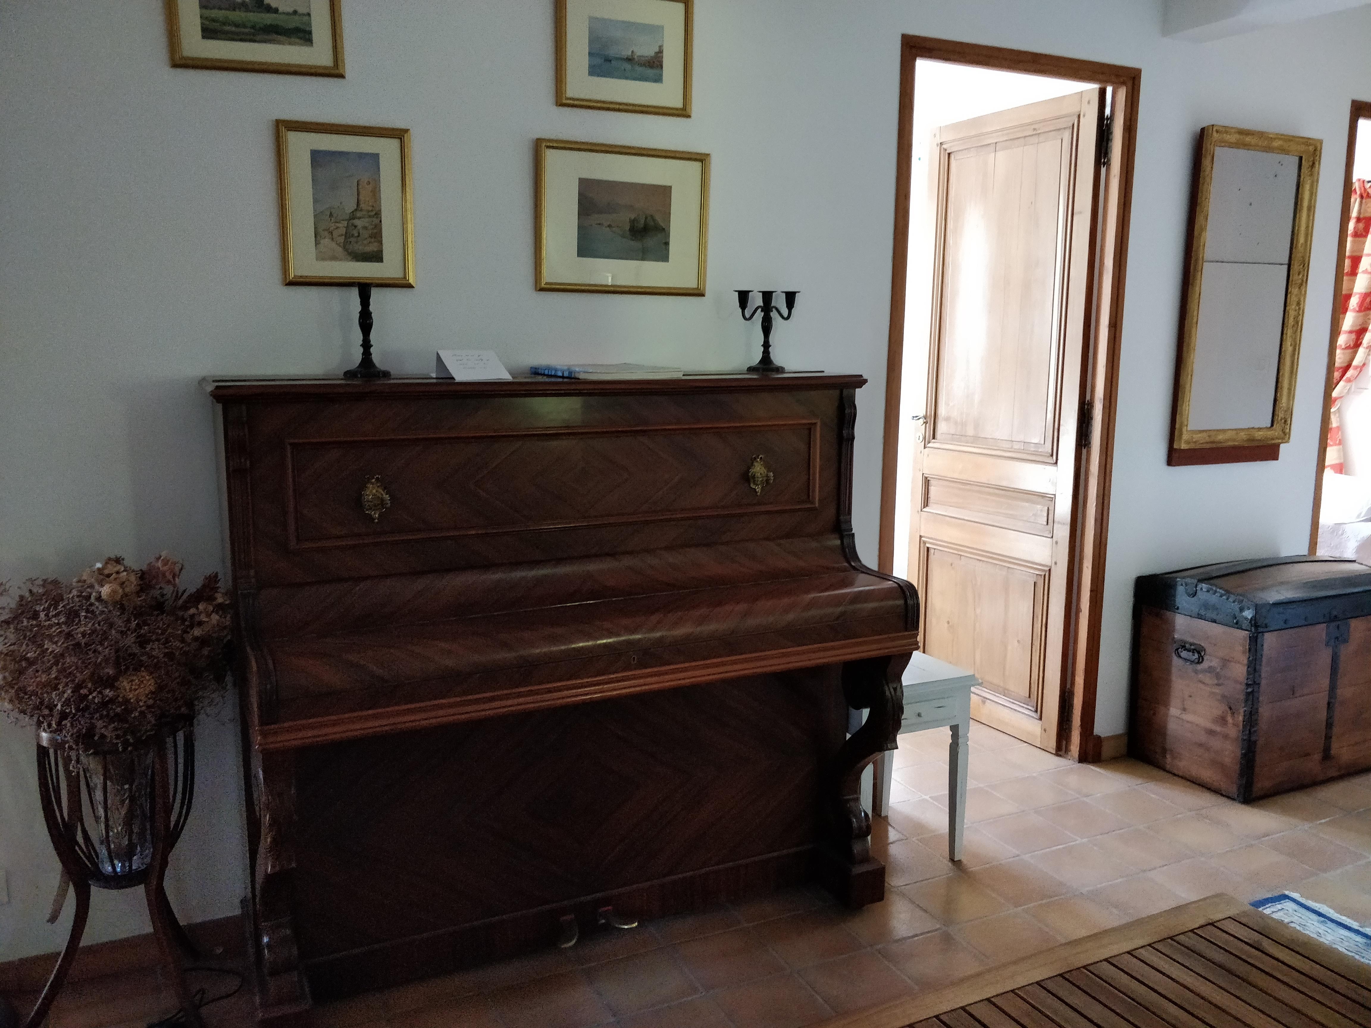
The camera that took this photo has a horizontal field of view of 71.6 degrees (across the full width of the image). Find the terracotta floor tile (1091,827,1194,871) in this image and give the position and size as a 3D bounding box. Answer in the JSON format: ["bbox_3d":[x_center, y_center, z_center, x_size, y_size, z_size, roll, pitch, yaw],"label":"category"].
[{"bbox_3d":[1.255,0.931,2.626,0.198,0.012,0.188,-5,13,-26],"label":"terracotta floor tile"}]

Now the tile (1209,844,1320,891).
[{"bbox_3d":[1.540,0.949,2.543,0.198,0.012,0.188,-5,13,-26],"label":"tile"}]

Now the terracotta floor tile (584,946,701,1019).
[{"bbox_3d":[-0.094,1.037,2.088,0.202,0.015,0.182,-4,9,-23],"label":"terracotta floor tile"}]

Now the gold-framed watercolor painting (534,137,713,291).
[{"bbox_3d":[-0.151,-0.718,2.335,0.443,0.349,0.020,-4,9,-23],"label":"gold-framed watercolor painting"}]

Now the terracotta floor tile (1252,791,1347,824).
[{"bbox_3d":[1.819,0.880,2.827,0.195,0.015,0.195,-4,8,-22],"label":"terracotta floor tile"}]

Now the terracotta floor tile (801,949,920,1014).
[{"bbox_3d":[0.365,1.003,2.014,0.195,0.015,0.195,-4,8,-22],"label":"terracotta floor tile"}]

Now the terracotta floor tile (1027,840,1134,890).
[{"bbox_3d":[1.067,0.956,2.574,0.208,0.015,0.182,-4,9,-23],"label":"terracotta floor tile"}]

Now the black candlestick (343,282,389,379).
[{"bbox_3d":[-0.693,-0.398,2.055,0.097,0.207,0.097,-5,11,-26],"label":"black candlestick"}]

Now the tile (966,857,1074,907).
[{"bbox_3d":[0.871,0.960,2.474,0.198,0.012,0.188,-5,13,-26],"label":"tile"}]

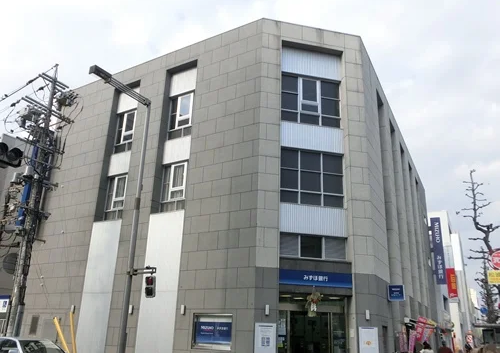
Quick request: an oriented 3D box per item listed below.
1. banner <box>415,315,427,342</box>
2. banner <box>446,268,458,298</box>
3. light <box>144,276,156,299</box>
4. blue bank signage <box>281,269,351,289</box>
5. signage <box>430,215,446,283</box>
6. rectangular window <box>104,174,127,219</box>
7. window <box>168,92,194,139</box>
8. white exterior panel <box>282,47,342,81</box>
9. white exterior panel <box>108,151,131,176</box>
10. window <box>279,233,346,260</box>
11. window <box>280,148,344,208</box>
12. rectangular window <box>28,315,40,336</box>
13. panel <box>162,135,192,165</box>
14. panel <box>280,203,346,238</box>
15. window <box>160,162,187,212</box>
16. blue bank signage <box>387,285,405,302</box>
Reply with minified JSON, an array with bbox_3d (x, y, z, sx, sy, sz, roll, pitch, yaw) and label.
[{"bbox_3d":[9.056,8.083,22.920,0.460,1.250,0.080,3,-17,30],"label":"banner"},{"bbox_3d":[21.513,11.346,46.034,1.050,2.950,0.120,-8,-22,26],"label":"banner"},{"bbox_3d":[-3.453,3.852,15.038,0.380,0.730,0.220,-9,-22,28],"label":"light"},{"bbox_3d":[2.423,3.741,15.841,2.880,0.510,0.120,6,-20,-12],"label":"blue bank signage"},{"bbox_3d":[16.499,6.444,37.944,0.780,5.850,0.250,-8,-22,26],"label":"signage"},{"bbox_3d":[-6.604,1.060,21.666,1.701,2.351,0.120,-10,-23,30],"label":"rectangular window"},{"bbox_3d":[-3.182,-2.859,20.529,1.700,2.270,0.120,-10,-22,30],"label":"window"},{"bbox_3d":[2.772,-5.108,19.754,2.869,1.299,0.100,6,-20,-12],"label":"white exterior panel"},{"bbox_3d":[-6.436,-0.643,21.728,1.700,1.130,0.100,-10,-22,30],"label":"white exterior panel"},{"bbox_3d":[2.497,2.781,16.964,2.854,0.964,0.120,6,-20,-12],"label":"window"},{"bbox_3d":[2.528,0.035,17.580,2.820,2.320,0.120,6,-20,-12],"label":"window"},{"bbox_3d":[-10.351,7.179,20.905,0.510,0.850,0.100,-10,-22,30],"label":"rectangular window"},{"bbox_3d":[-3.320,-1.212,20.311,1.737,1.168,0.100,-10,-23,30],"label":"panel"},{"bbox_3d":[2.533,1.767,17.290,2.869,1.139,0.100,6,-20,-12],"label":"panel"},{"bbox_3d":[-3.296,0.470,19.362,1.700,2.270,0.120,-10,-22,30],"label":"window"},{"bbox_3d":[6.073,4.833,17.900,0.680,0.630,0.150,-8,-22,26],"label":"blue bank signage"}]

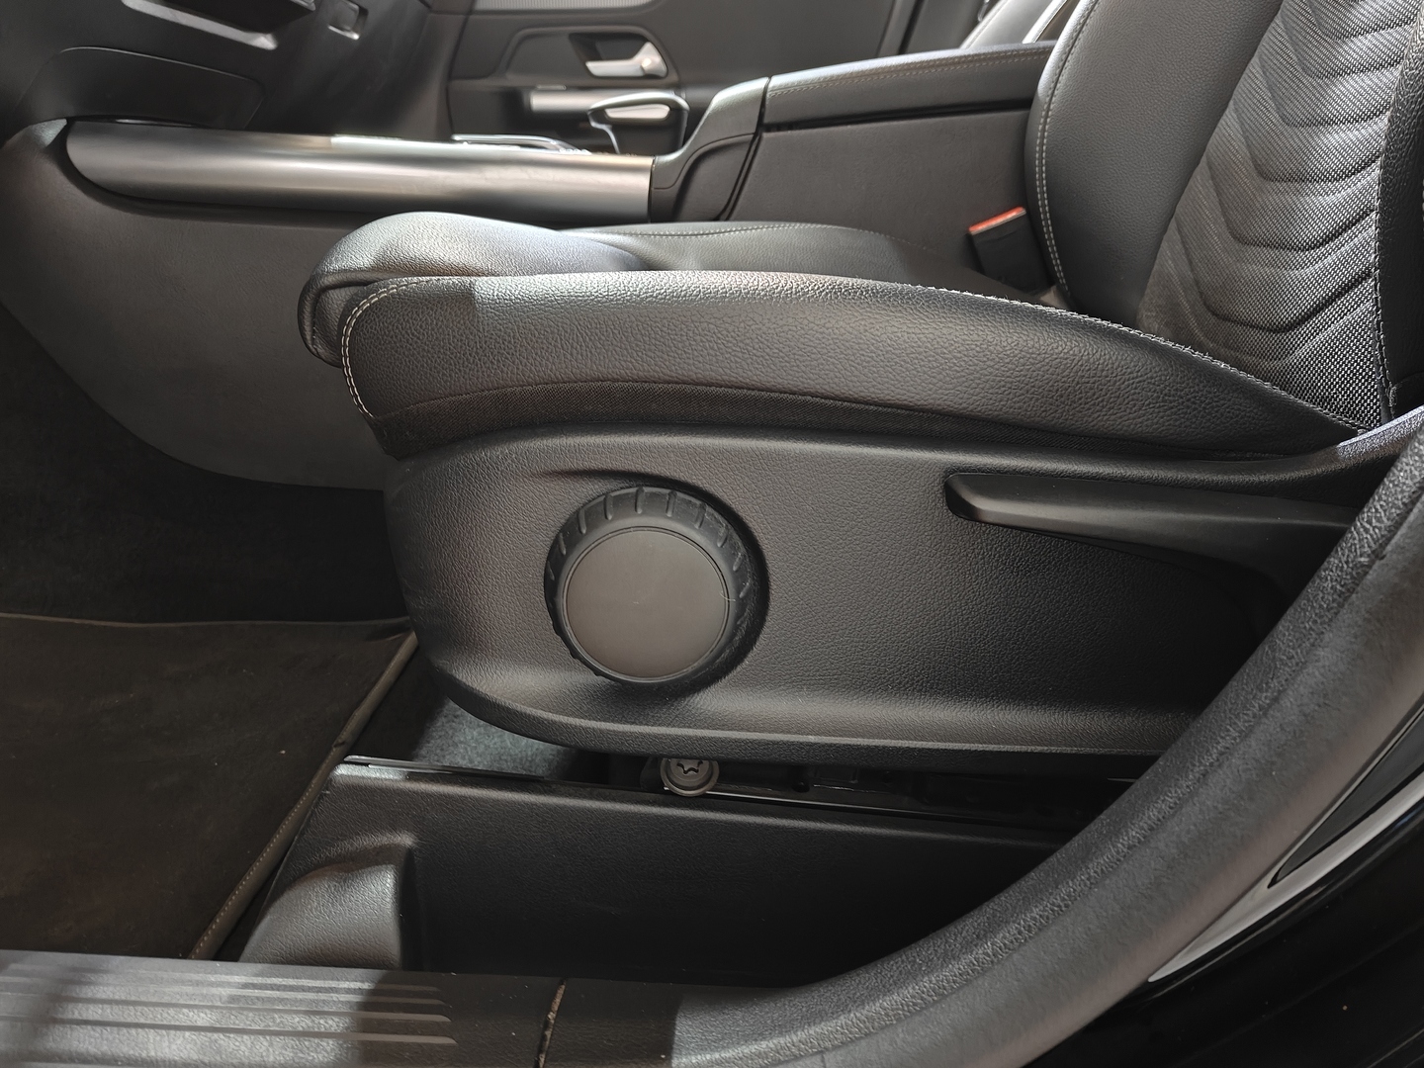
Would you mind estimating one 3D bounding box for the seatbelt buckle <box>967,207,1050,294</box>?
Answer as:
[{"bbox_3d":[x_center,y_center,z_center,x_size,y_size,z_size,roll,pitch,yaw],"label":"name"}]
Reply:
[{"bbox_3d":[0.227,-0.213,0.789,0.046,0.065,0.024,-20,22,12],"label":"seatbelt buckle"}]

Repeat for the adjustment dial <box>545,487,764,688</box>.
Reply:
[{"bbox_3d":[-0.025,0.025,0.411,0.086,0.086,0.024,0,18,0],"label":"adjustment dial"}]

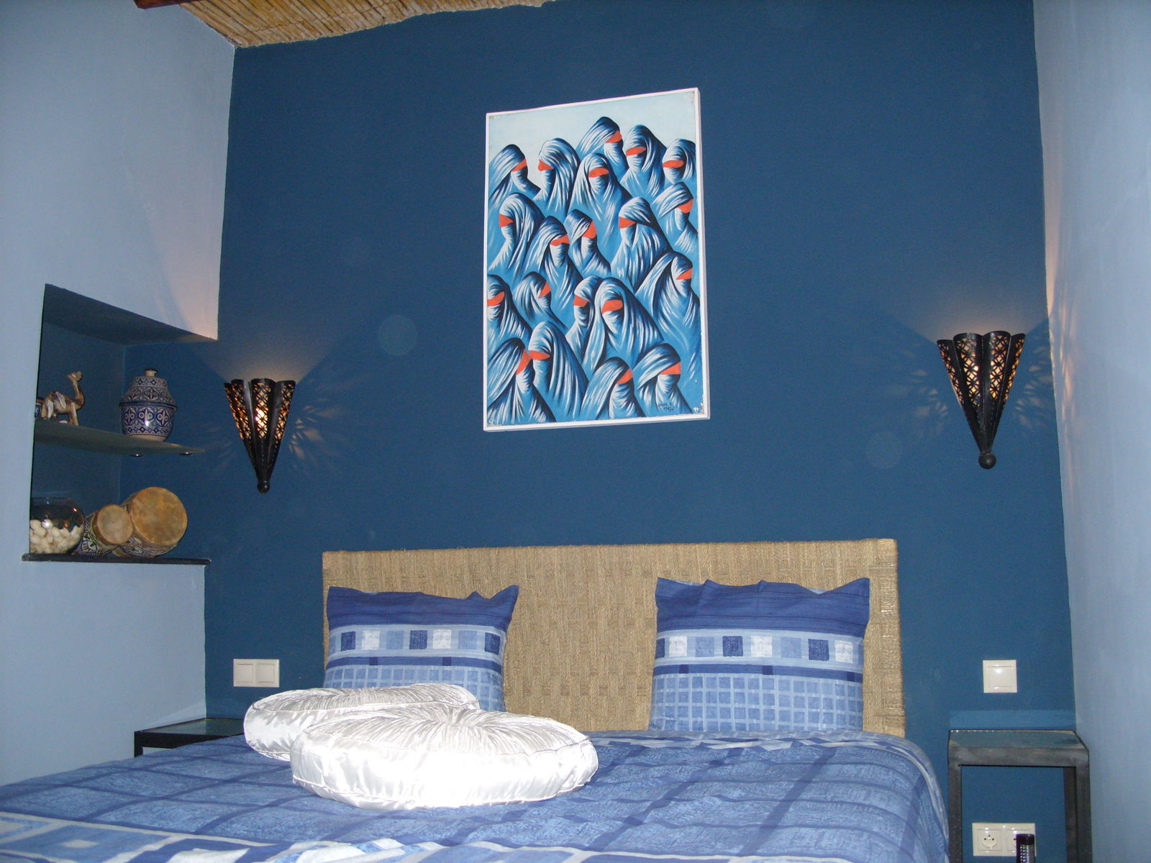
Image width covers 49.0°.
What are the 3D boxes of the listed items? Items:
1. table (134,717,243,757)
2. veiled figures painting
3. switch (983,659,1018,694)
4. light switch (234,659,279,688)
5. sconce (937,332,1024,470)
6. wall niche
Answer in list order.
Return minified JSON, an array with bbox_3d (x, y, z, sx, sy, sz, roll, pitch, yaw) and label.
[{"bbox_3d":[-1.000,1.121,3.618,0.370,0.540,0.385,-3,-7,16],"label":"table"},{"bbox_3d":[0.052,-0.496,3.692,0.657,0.962,0.030,-3,-7,16],"label":"veiled figures painting"},{"bbox_3d":[1.099,0.634,3.269,0.082,0.083,0.011,-3,-7,16],"label":"switch"},{"bbox_3d":[-0.969,0.738,3.852,0.154,0.083,0.011,-3,-7,16],"label":"light switch"},{"bbox_3d":[1.069,-0.081,3.309,0.217,0.350,0.110,-3,-7,16],"label":"sconce"},{"bbox_3d":[-1.420,0.023,3.631,0.355,0.710,0.830,-3,-7,16],"label":"wall niche"}]

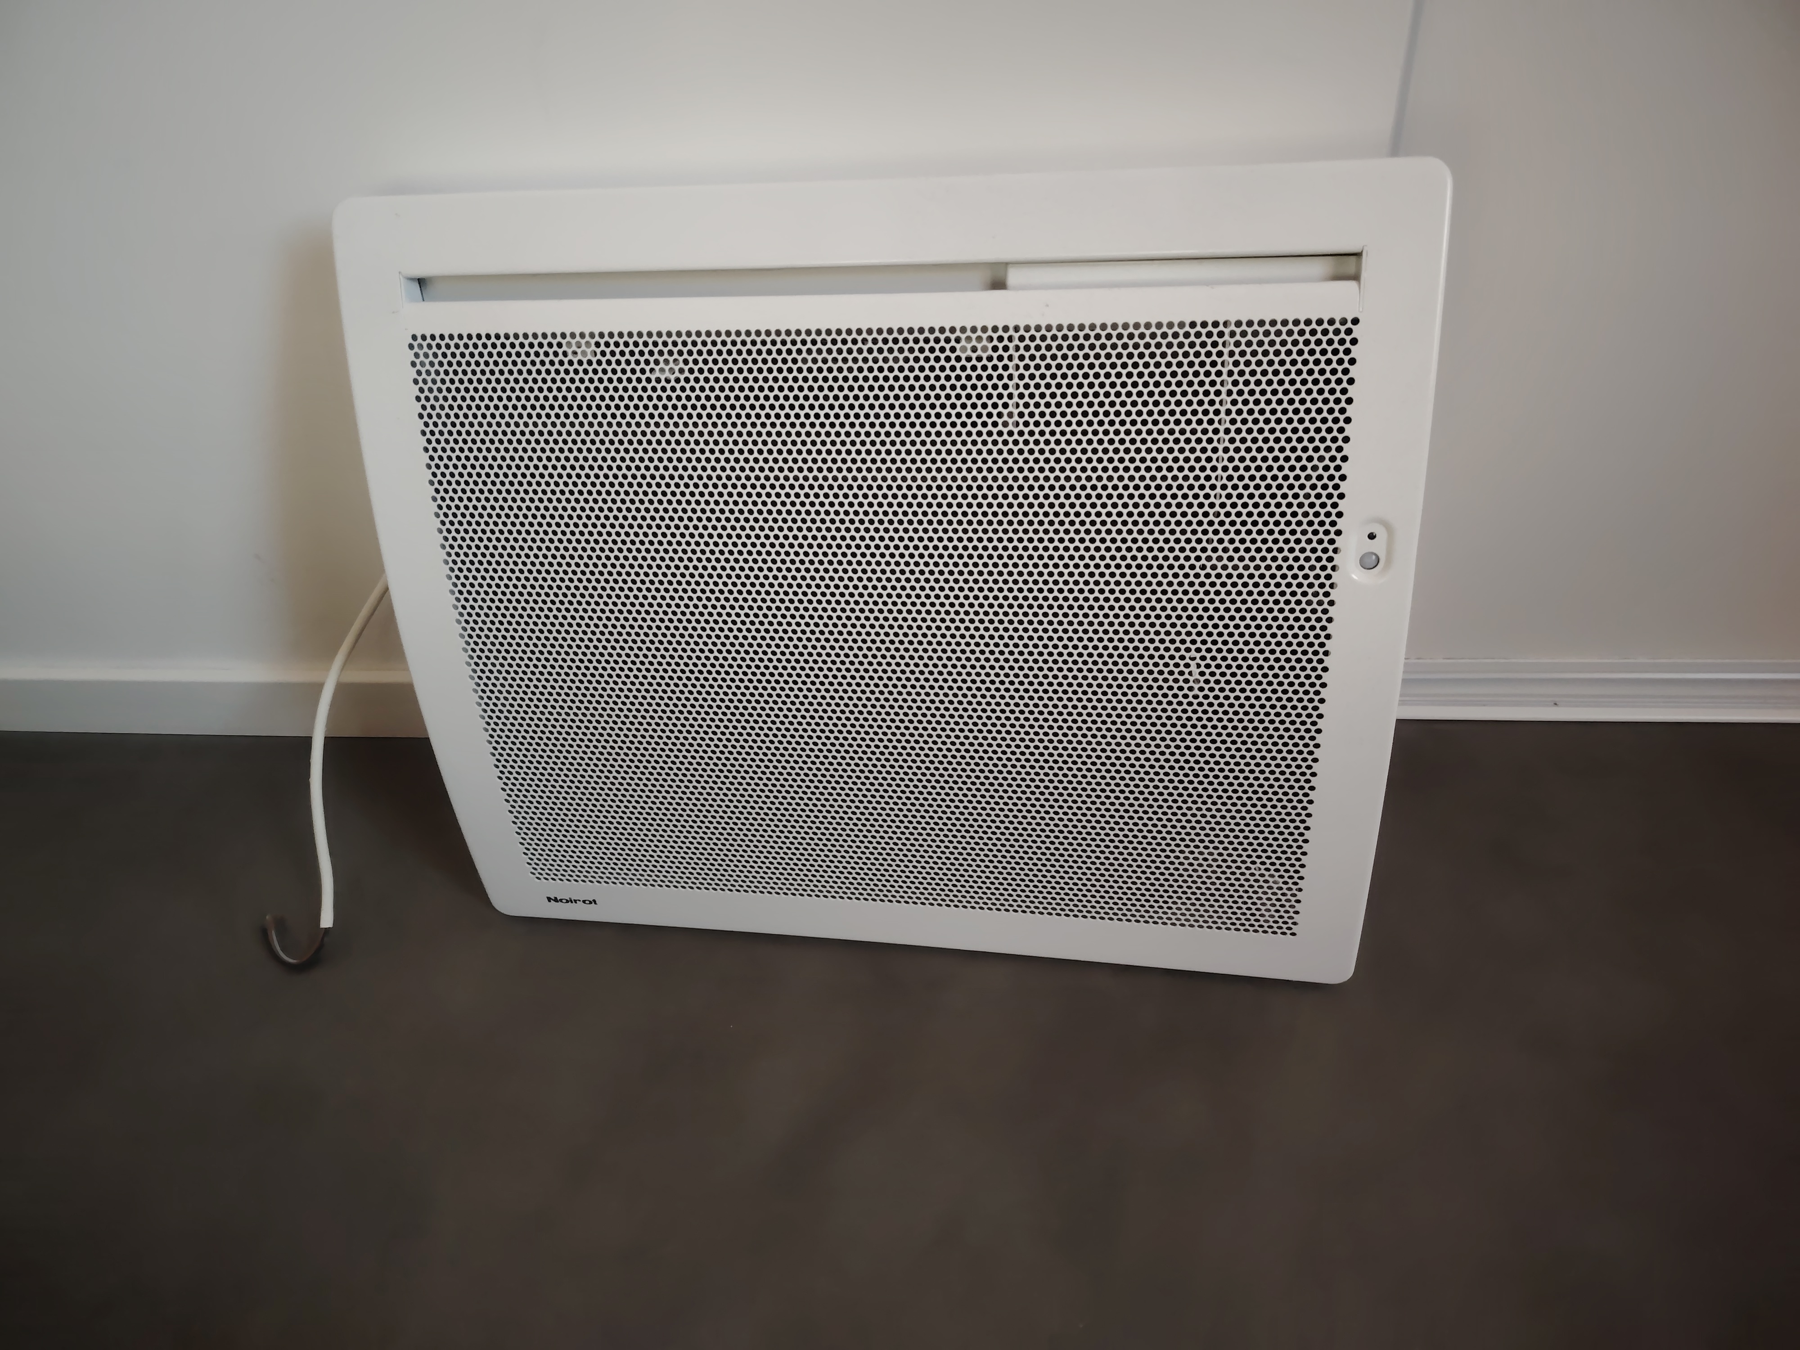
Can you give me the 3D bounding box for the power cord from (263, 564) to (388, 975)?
[{"bbox_3d":[-0.406,0.065,0.868,0.119,0.224,0.162,0,39,8],"label":"power cord"}]

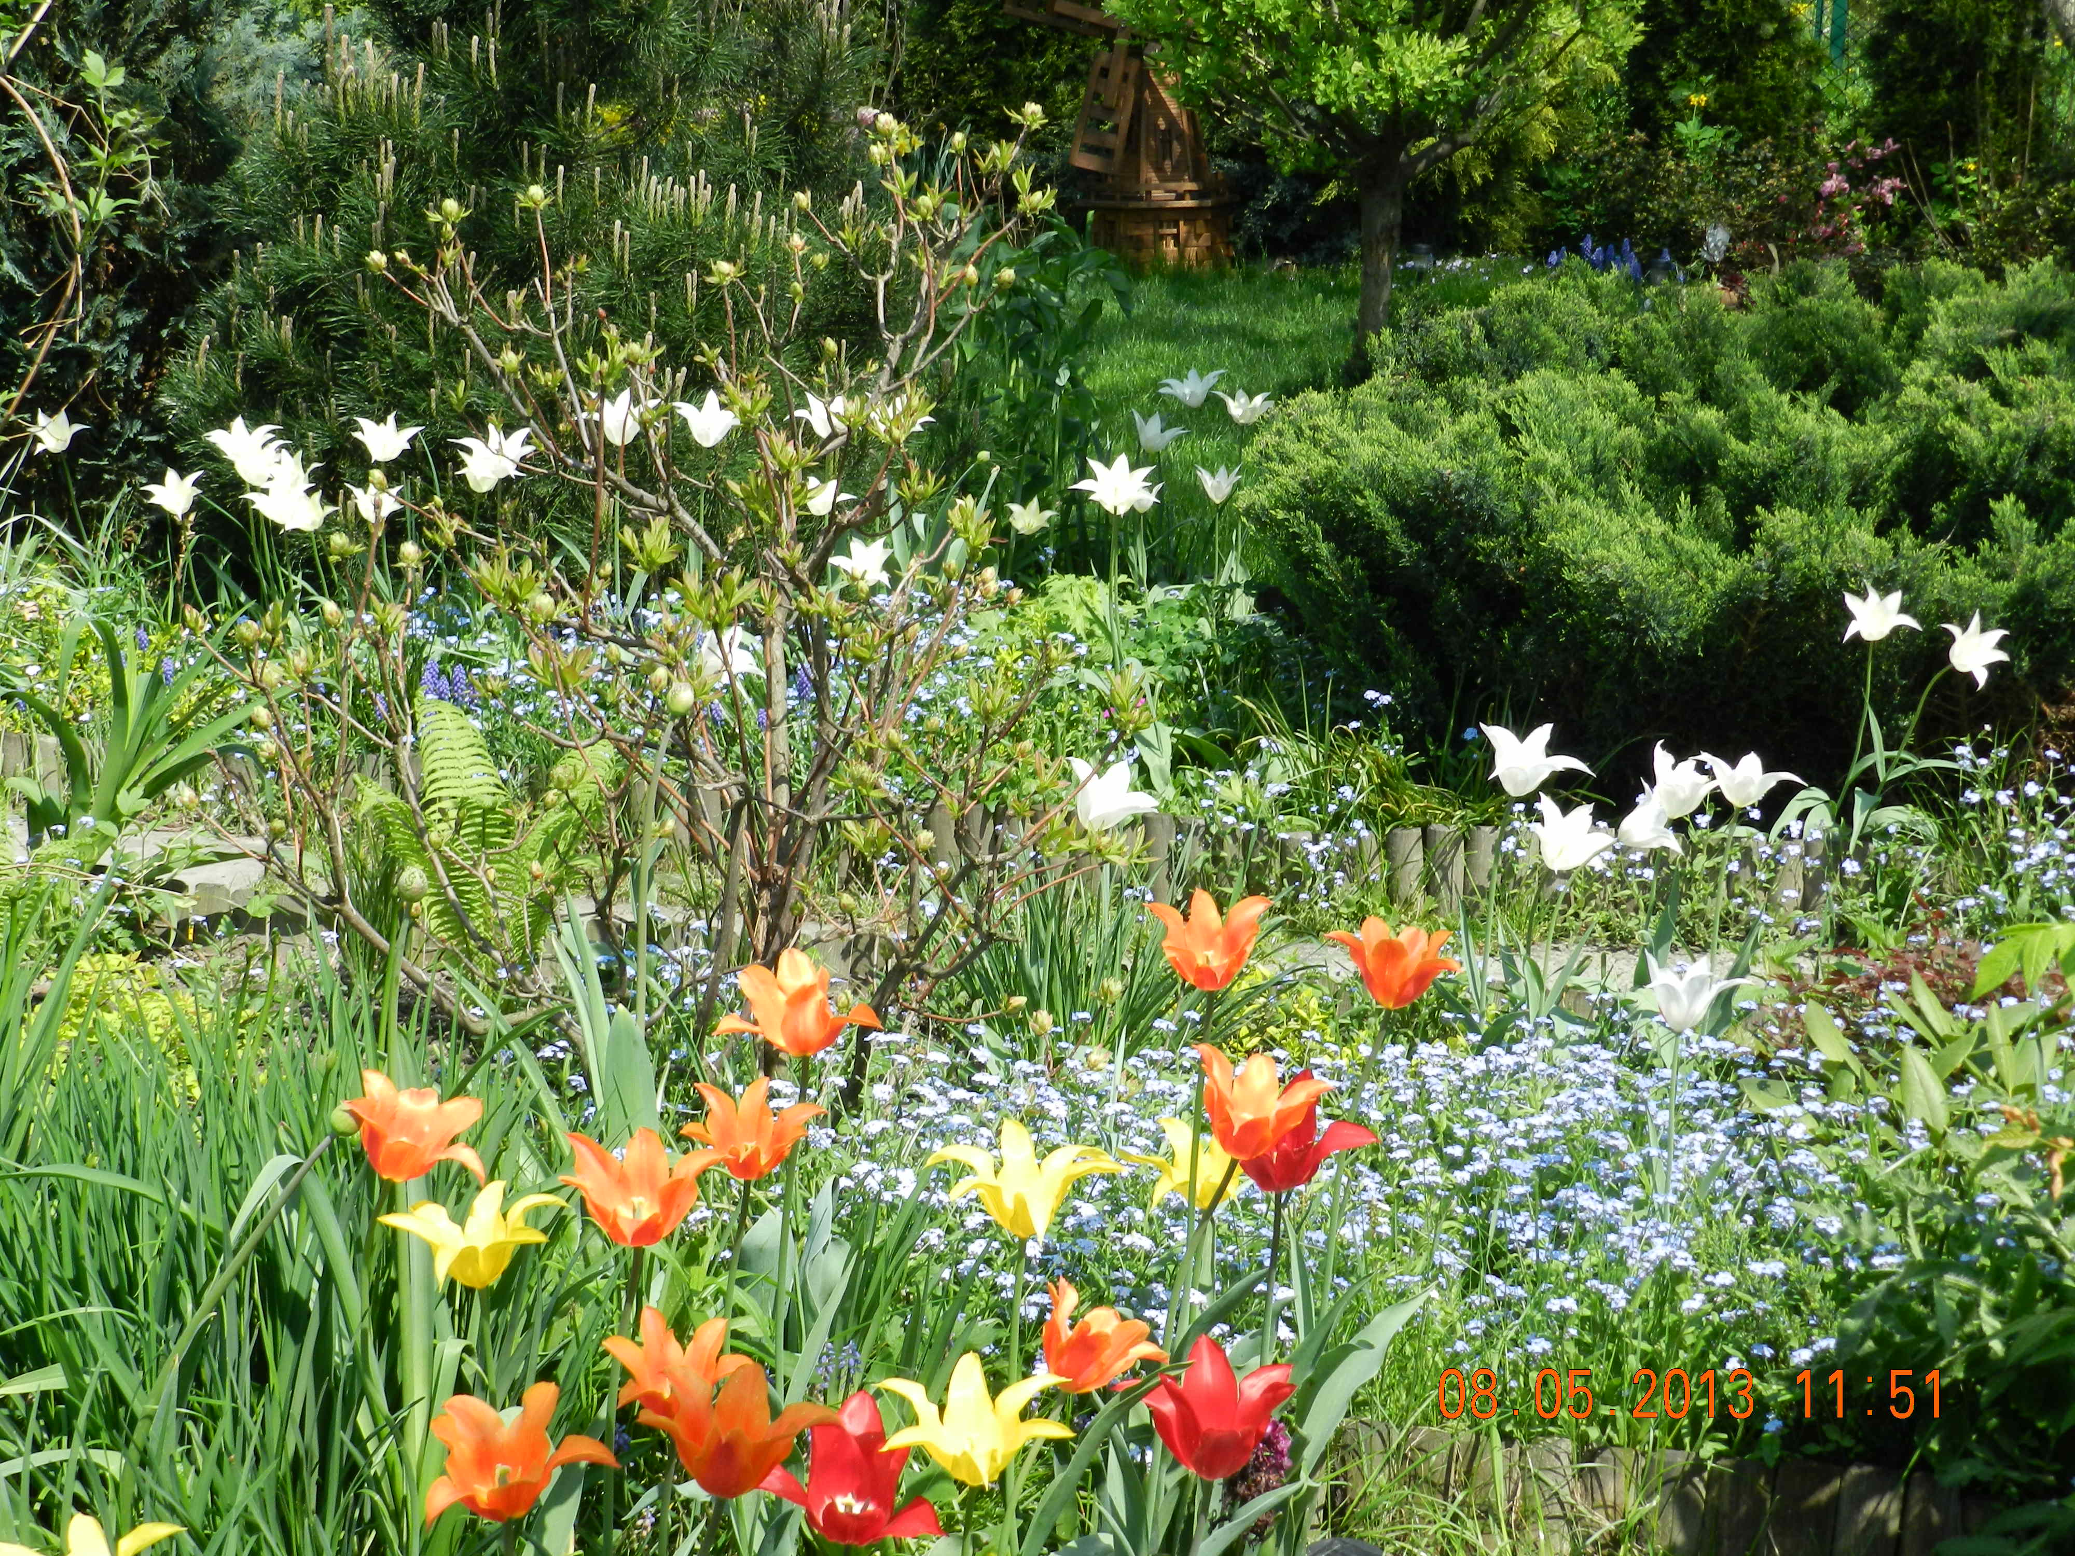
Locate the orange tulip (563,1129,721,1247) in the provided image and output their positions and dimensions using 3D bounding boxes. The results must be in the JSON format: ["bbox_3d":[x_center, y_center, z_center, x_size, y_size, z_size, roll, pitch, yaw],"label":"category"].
[{"bbox_3d":[-0.283,0.291,2.550,0.112,0.072,0.106,0,13,0],"label":"orange tulip"}]

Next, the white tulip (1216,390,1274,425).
[{"bbox_3d":[0.381,-0.680,6.600,0.104,0.061,0.099,0,13,0],"label":"white tulip"}]

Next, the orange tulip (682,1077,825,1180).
[{"bbox_3d":[-0.225,0.277,2.840,0.111,0.075,0.105,0,15,0],"label":"orange tulip"}]

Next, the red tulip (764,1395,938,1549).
[{"bbox_3d":[-0.118,0.435,2.270,0.114,0.083,0.108,0,15,0],"label":"red tulip"}]

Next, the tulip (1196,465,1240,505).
[{"bbox_3d":[0.317,-0.513,6.300,0.080,0.064,0.075,0,13,0],"label":"tulip"}]

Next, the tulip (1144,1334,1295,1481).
[{"bbox_3d":[0.117,0.403,2.300,0.097,0.084,0.093,0,13,0],"label":"tulip"}]

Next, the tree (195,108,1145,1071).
[{"bbox_3d":[-0.397,-0.156,3.889,1.027,1.121,0.950,0,15,0],"label":"tree"}]

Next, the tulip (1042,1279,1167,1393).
[{"bbox_3d":[0.047,0.390,2.520,0.092,0.076,0.092,10,15,-3],"label":"tulip"}]

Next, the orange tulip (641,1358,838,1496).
[{"bbox_3d":[-0.176,0.384,2.120,0.118,0.068,0.113,0,13,0],"label":"orange tulip"}]

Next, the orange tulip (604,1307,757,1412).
[{"bbox_3d":[-0.243,0.400,2.450,0.104,0.076,0.102,0,15,0],"label":"orange tulip"}]

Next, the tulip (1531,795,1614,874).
[{"bbox_3d":[0.610,0.065,4.100,0.091,0.079,0.087,10,13,0],"label":"tulip"}]

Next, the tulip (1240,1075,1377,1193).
[{"bbox_3d":[0.207,0.282,2.820,0.112,0.085,0.105,0,15,0],"label":"tulip"}]

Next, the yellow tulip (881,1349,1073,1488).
[{"bbox_3d":[-0.038,0.401,2.250,0.123,0.069,0.117,0,13,0],"label":"yellow tulip"}]

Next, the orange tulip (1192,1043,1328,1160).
[{"bbox_3d":[0.167,0.239,2.650,0.097,0.075,0.092,12,12,0],"label":"orange tulip"}]

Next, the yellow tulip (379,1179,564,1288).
[{"bbox_3d":[-0.394,0.317,2.500,0.129,0.071,0.122,0,13,0],"label":"yellow tulip"}]

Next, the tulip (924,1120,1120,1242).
[{"bbox_3d":[-0.010,0.269,2.400,0.131,0.072,0.124,0,13,0],"label":"tulip"}]

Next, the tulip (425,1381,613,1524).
[{"bbox_3d":[-0.324,0.423,2.250,0.116,0.078,0.108,0,15,0],"label":"tulip"}]

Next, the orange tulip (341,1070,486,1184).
[{"bbox_3d":[-0.489,0.274,2.820,0.110,0.077,0.102,0,15,0],"label":"orange tulip"}]

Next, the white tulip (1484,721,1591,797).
[{"bbox_3d":[0.534,-0.020,3.850,0.113,0.078,0.108,0,15,0],"label":"white tulip"}]

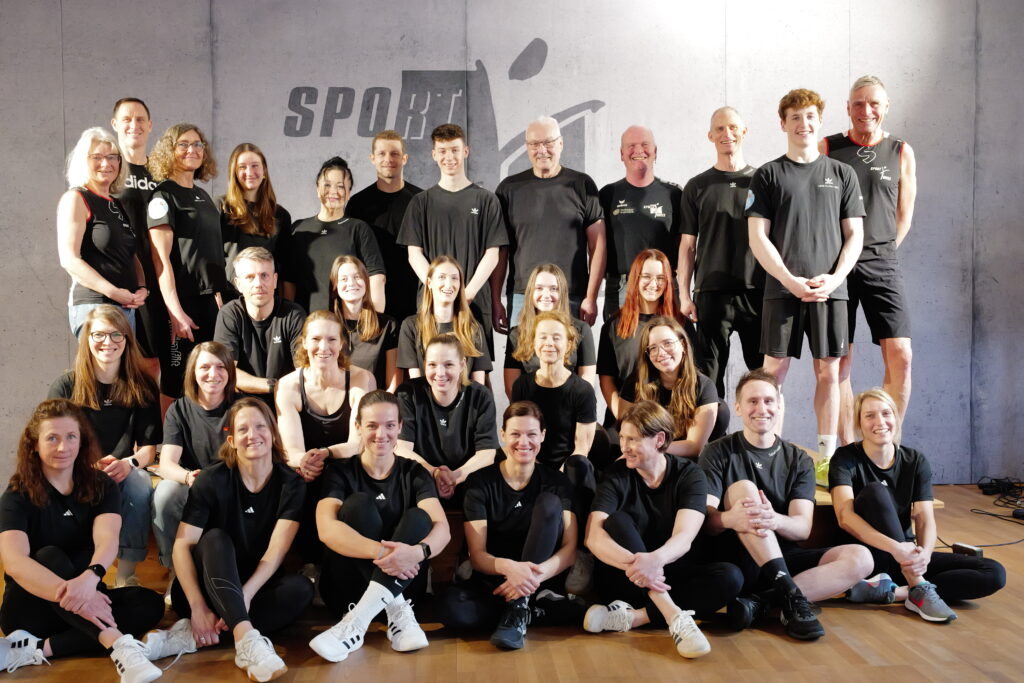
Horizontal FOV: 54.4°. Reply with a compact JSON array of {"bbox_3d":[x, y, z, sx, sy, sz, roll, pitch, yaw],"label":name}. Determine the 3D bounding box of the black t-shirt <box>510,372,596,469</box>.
[{"bbox_3d":[0.174,0.353,4.180,0.380,0.460,0.260,0,2,2],"label":"black t-shirt"}]

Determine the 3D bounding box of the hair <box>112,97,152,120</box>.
[{"bbox_3d":[-1.781,-1.077,4.660,0.170,0.150,0.200,-1,2,-22],"label":"hair"}]

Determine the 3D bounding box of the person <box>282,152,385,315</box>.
[{"bbox_3d":[-0.859,-0.133,4.898,0.490,1.530,0.310,0,2,0],"label":"person"}]

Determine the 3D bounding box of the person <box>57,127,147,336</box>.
[{"bbox_3d":[-1.881,-0.171,4.550,0.350,1.623,0.450,2,3,44],"label":"person"}]

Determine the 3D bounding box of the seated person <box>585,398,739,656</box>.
[{"bbox_3d":[0.540,0.654,3.695,0.550,0.830,0.620,0,2,1],"label":"seated person"}]

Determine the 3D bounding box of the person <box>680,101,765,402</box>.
[{"bbox_3d":[1.033,-0.240,4.795,0.520,1.760,0.320,0,2,12],"label":"person"}]

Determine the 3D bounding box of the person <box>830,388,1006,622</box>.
[{"bbox_3d":[1.538,0.584,3.864,0.650,0.798,0.580,0,2,10],"label":"person"}]

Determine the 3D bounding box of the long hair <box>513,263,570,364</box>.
[{"bbox_3d":[0.133,-0.126,4.498,0.260,0.461,0.260,0,2,2],"label":"long hair"}]

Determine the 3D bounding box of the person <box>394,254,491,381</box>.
[{"bbox_3d":[-0.298,0.131,4.400,0.460,1.014,0.550,0,2,-3],"label":"person"}]

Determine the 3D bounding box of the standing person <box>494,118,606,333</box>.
[{"bbox_3d":[0.181,-0.252,4.950,0.560,1.732,0.330,0,2,2],"label":"standing person"}]

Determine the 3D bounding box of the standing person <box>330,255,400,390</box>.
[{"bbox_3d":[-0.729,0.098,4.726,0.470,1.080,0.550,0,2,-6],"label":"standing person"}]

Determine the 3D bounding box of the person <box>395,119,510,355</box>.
[{"bbox_3d":[-0.284,-0.193,4.746,0.530,1.680,0.320,0,2,-2],"label":"person"}]

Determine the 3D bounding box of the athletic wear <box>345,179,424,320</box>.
[{"bbox_3d":[-0.625,-0.454,5.080,0.490,0.724,0.280,-1,2,-6],"label":"athletic wear"}]

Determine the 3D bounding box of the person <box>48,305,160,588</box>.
[{"bbox_3d":[-1.655,0.417,4.118,0.500,1.139,0.660,-1,2,-14],"label":"person"}]

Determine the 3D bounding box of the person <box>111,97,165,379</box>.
[{"bbox_3d":[-1.751,-0.241,4.654,0.500,1.770,0.290,-1,2,-25],"label":"person"}]

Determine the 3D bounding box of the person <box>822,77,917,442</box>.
[{"bbox_3d":[1.682,-0.292,4.643,0.500,1.870,0.330,0,2,12],"label":"person"}]

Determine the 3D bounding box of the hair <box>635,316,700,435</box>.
[{"bbox_3d":[0.625,0.137,4.000,0.270,0.474,0.270,0,2,13],"label":"hair"}]

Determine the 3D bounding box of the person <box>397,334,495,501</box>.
[{"bbox_3d":[-0.268,0.484,4.080,0.500,1.031,0.740,0,2,-5],"label":"person"}]

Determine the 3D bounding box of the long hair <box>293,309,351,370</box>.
[{"bbox_3d":[-0.783,-0.008,4.102,0.240,0.256,0.250,-1,2,-11],"label":"long hair"}]

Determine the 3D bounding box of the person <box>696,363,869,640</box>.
[{"bbox_3d":[1.005,0.550,3.743,0.620,0.879,0.740,0,2,6],"label":"person"}]

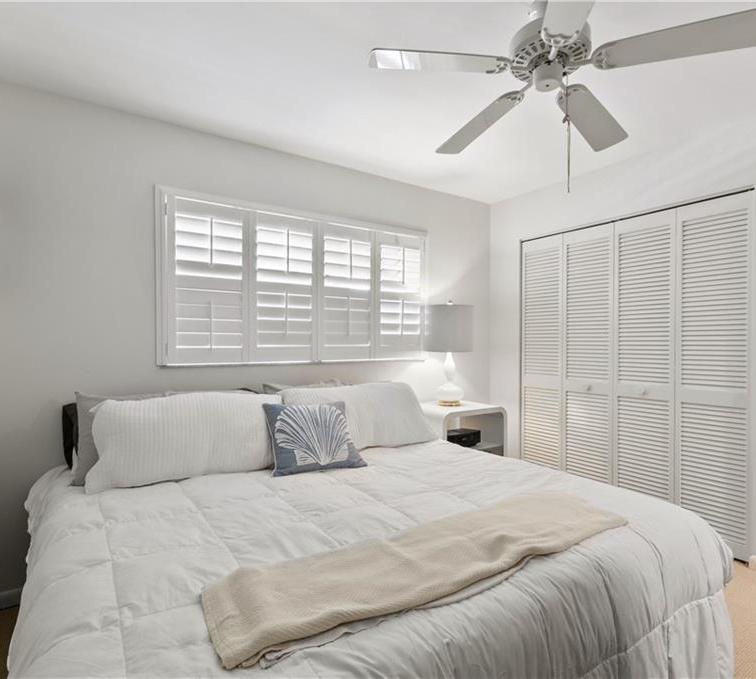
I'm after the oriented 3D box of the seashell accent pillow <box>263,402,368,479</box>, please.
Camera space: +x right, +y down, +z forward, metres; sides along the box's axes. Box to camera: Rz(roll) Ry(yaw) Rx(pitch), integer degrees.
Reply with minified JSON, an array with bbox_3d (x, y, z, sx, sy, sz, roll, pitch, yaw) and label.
[{"bbox_3d":[-0.323,0.477,2.134,0.450,0.380,0.140,0,-32,-21],"label":"seashell accent pillow"}]

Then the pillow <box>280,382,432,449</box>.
[{"bbox_3d":[-0.110,0.454,2.534,0.890,0.400,0.200,0,-18,-31],"label":"pillow"}]

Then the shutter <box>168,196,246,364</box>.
[{"bbox_3d":[-0.970,-0.321,2.464,0.448,0.924,0.045,0,0,-34],"label":"shutter"}]

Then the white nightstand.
[{"bbox_3d":[0.602,0.877,3.224,0.600,0.735,0.410,0,0,-31],"label":"white nightstand"}]

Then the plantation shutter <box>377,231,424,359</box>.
[{"bbox_3d":[0.158,-0.317,3.213,0.457,0.945,0.045,0,0,-34],"label":"plantation shutter"}]

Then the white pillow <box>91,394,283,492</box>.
[{"bbox_3d":[-0.872,0.456,2.027,0.860,0.400,0.200,0,-18,-31],"label":"white pillow"}]

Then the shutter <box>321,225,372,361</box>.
[{"bbox_3d":[-0.223,-0.318,2.961,0.439,0.938,0.045,0,0,-34],"label":"shutter"}]

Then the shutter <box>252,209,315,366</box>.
[{"bbox_3d":[-0.595,-0.320,2.713,0.441,0.931,0.045,0,0,-34],"label":"shutter"}]

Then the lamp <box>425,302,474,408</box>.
[{"bbox_3d":[0.568,0.105,3.295,0.393,0.809,0.393,0,0,0],"label":"lamp"}]

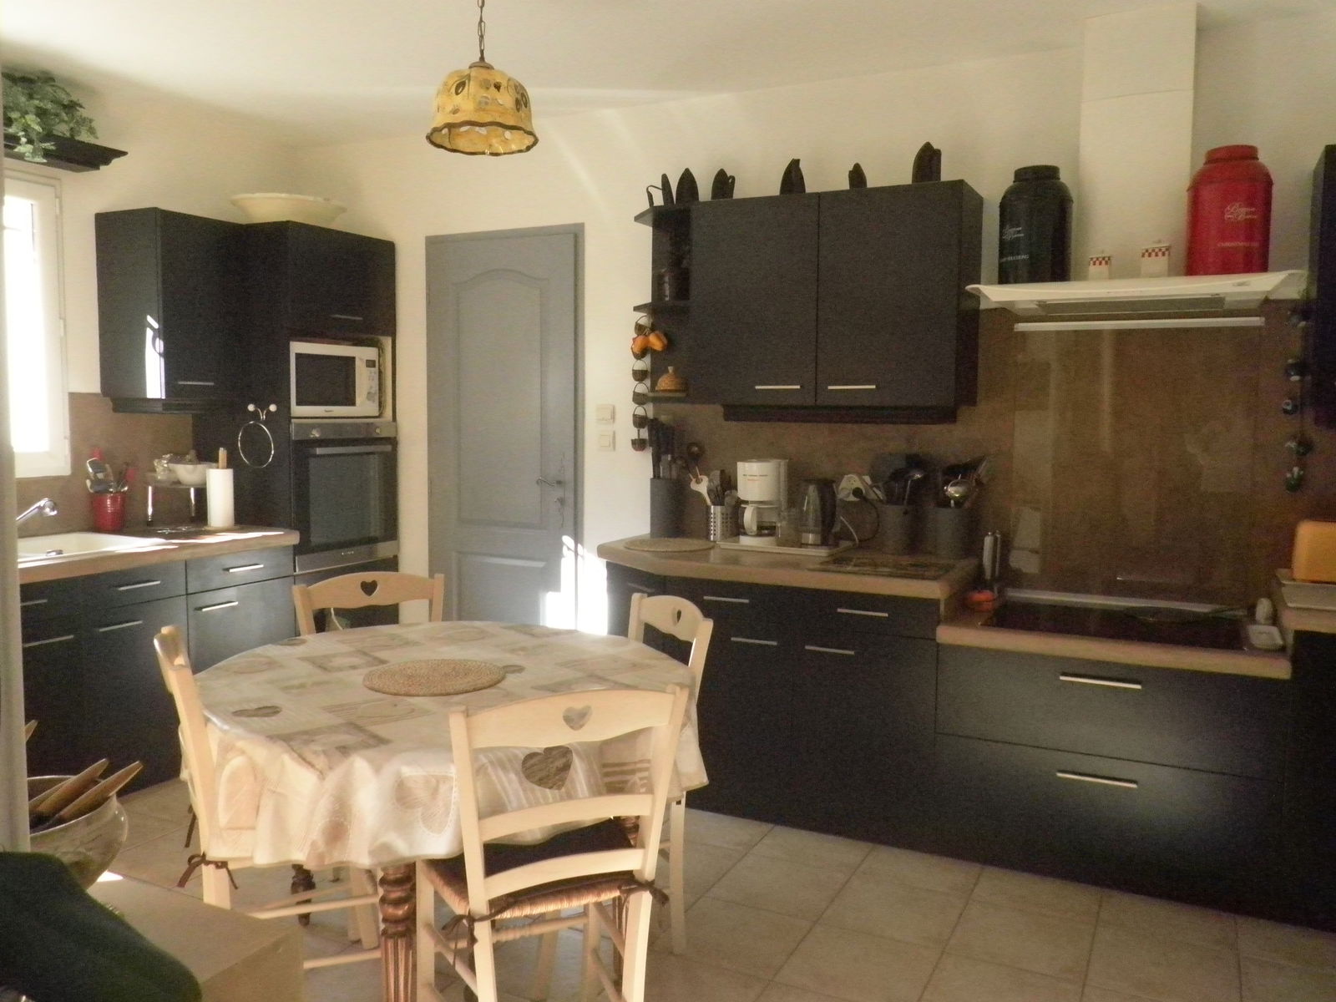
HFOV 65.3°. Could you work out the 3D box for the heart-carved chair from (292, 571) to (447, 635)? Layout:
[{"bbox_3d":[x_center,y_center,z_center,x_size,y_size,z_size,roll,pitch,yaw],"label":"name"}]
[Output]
[{"bbox_3d":[-0.766,0.651,2.950,0.440,0.850,0.450,-3,6,-34],"label":"heart-carved chair"}]

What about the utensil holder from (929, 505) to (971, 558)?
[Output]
[{"bbox_3d":[0.954,0.106,3.510,0.130,0.166,0.130,3,6,26],"label":"utensil holder"}]

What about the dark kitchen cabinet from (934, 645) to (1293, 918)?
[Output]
[{"bbox_3d":[1.327,0.737,3.167,0.890,0.635,0.600,3,5,26],"label":"dark kitchen cabinet"}]

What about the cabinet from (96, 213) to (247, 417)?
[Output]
[{"bbox_3d":[-1.940,-0.728,4.094,0.343,0.740,0.397,3,5,26],"label":"cabinet"}]

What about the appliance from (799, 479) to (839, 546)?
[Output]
[{"bbox_3d":[0.533,0.035,3.700,0.150,0.250,0.200,0,5,-6],"label":"appliance"}]

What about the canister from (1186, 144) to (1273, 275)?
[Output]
[{"bbox_3d":[1.625,-0.843,3.013,0.215,0.375,0.215,2,5,12],"label":"canister"}]

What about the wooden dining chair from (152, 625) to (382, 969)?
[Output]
[{"bbox_3d":[-0.865,0.704,2.334,0.460,0.845,0.430,-2,6,-28],"label":"wooden dining chair"}]

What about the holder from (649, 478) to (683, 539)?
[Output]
[{"bbox_3d":[-0.006,0.028,3.984,0.122,0.220,0.122,1,5,0],"label":"holder"}]

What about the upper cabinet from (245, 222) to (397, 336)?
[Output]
[{"bbox_3d":[-1.568,-0.912,4.410,0.560,0.405,0.605,3,6,26],"label":"upper cabinet"}]

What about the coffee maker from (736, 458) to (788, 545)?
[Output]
[{"bbox_3d":[0.323,-0.010,3.793,0.165,0.315,0.220,3,6,26],"label":"coffee maker"}]

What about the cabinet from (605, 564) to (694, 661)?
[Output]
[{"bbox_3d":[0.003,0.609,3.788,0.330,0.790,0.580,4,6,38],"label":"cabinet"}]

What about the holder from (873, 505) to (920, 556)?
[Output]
[{"bbox_3d":[0.802,0.098,3.653,0.148,0.175,0.148,3,5,26],"label":"holder"}]

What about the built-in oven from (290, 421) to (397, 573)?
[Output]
[{"bbox_3d":[-1.599,-0.046,4.534,0.550,0.606,0.602,3,5,26],"label":"built-in oven"}]

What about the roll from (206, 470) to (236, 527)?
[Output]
[{"bbox_3d":[-1.852,-0.019,4.307,0.120,0.238,0.120,1,5,0],"label":"roll"}]

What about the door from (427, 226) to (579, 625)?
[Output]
[{"bbox_3d":[-0.706,-0.093,4.441,0.775,2.060,0.070,3,6,26],"label":"door"}]

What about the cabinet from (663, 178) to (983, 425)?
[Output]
[{"bbox_3d":[0.517,-0.663,3.620,1.037,0.731,0.309,3,5,26],"label":"cabinet"}]

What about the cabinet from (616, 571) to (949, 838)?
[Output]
[{"bbox_3d":[0.457,0.619,3.585,1.032,0.755,0.600,3,5,26],"label":"cabinet"}]

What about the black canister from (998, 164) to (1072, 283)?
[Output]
[{"bbox_3d":[1.152,-0.858,3.273,0.210,0.360,0.210,-3,6,-34],"label":"black canister"}]

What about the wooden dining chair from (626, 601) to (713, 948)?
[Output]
[{"bbox_3d":[-0.177,0.679,2.671,0.450,0.850,0.440,-2,5,-26],"label":"wooden dining chair"}]

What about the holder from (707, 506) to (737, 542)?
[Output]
[{"bbox_3d":[0.203,0.086,3.910,0.106,0.123,0.106,1,5,0],"label":"holder"}]

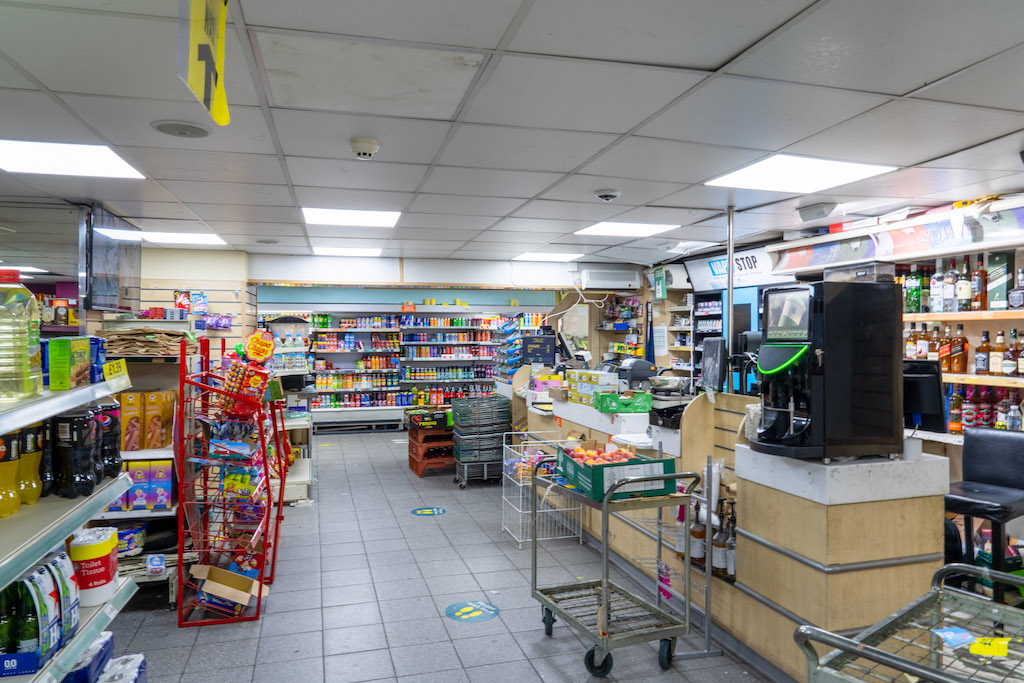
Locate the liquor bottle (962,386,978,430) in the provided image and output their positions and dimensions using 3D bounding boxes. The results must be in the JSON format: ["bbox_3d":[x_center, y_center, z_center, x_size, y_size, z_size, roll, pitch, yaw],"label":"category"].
[{"bbox_3d":[2.725,0.409,4.060,0.085,0.290,0.085,0,1,-45],"label":"liquor bottle"}]

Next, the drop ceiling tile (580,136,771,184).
[{"bbox_3d":[0.627,-0.739,2.785,0.600,0.020,0.600,1,1,-14],"label":"drop ceiling tile"}]

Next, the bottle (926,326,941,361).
[{"bbox_3d":[2.621,0.053,4.240,0.078,0.285,0.078,0,1,-35],"label":"bottle"}]

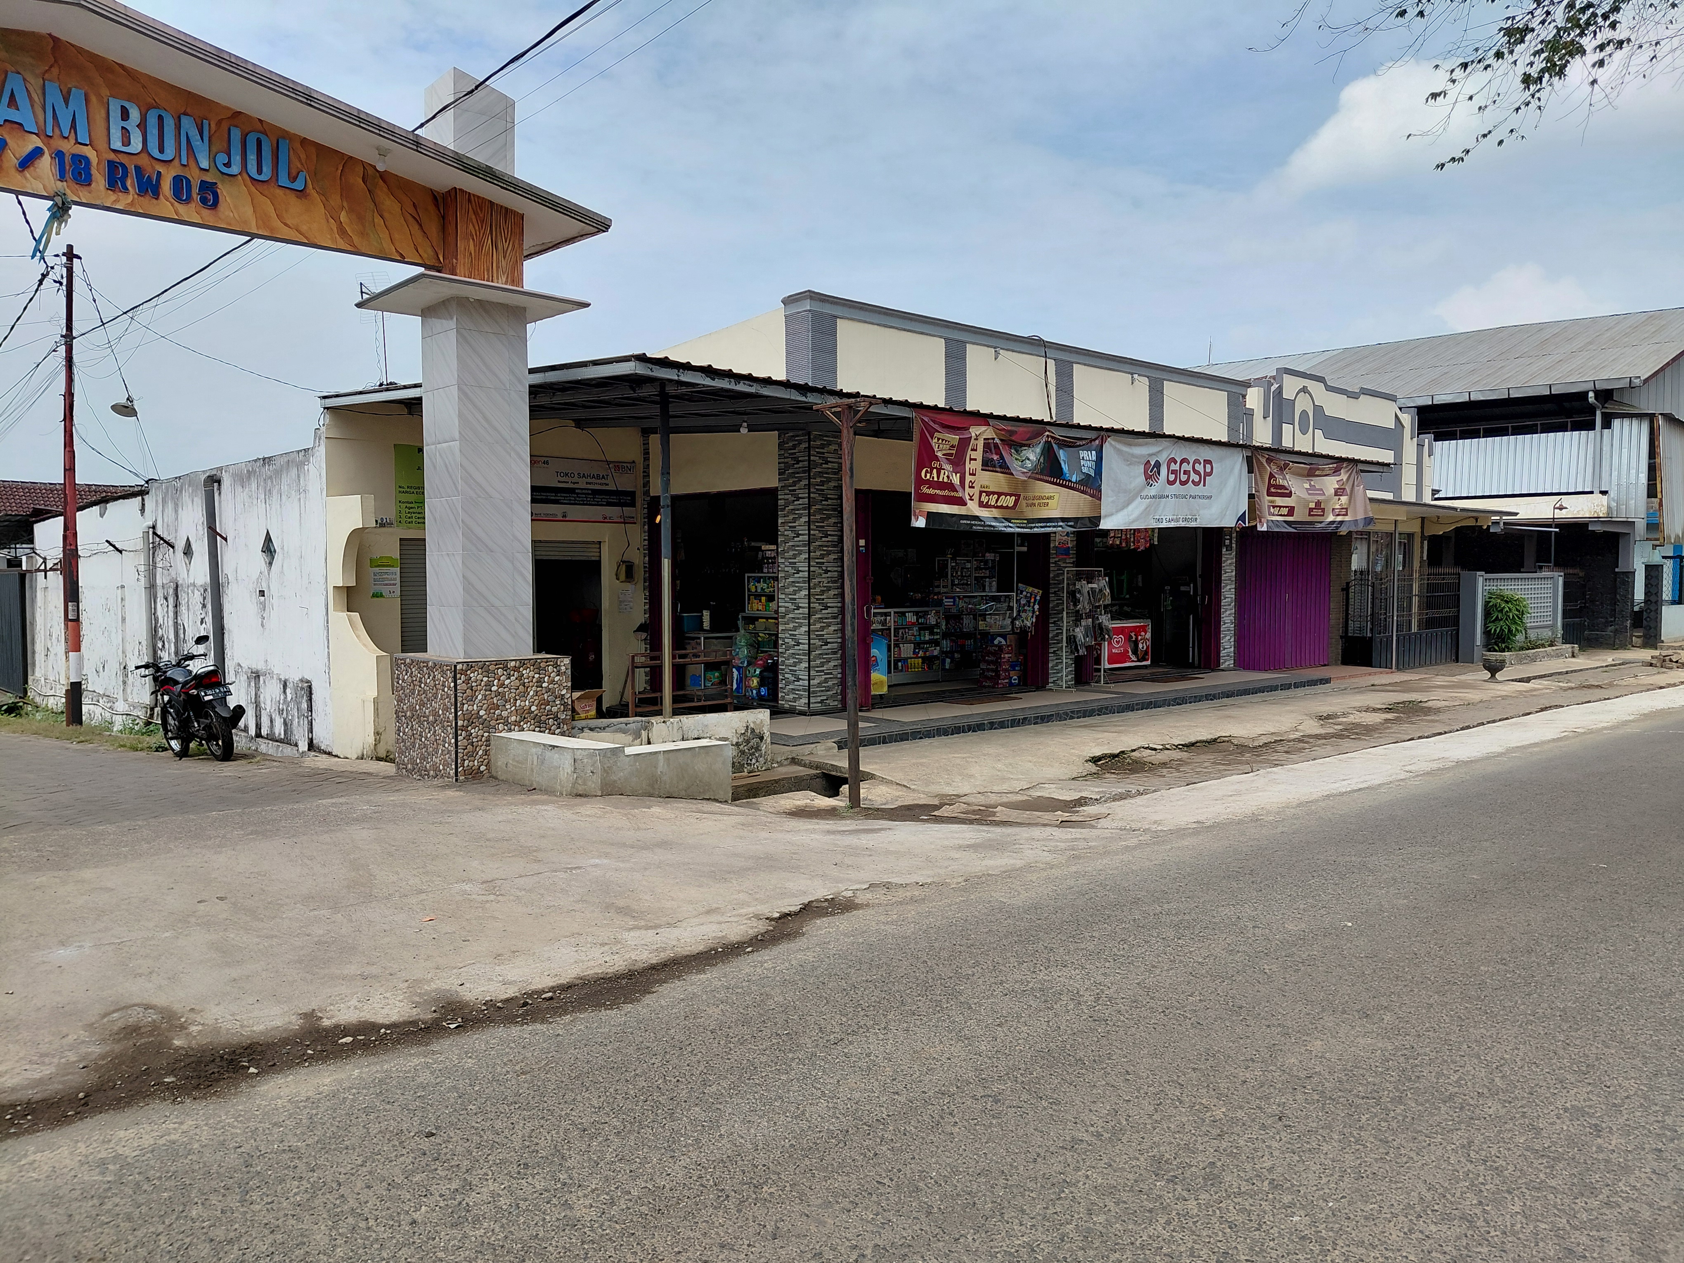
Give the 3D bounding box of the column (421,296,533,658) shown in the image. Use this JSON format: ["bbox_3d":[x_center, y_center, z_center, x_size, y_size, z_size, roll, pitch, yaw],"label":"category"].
[{"bbox_3d":[-2.837,-1.157,9.503,0.590,2.672,0.590,-3,4,-43],"label":"column"}]

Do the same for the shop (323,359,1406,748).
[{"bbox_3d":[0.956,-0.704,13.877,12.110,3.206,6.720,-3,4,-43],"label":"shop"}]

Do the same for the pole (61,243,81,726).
[{"bbox_3d":[-10.927,-2.058,17.274,0.190,6.814,0.190,-1,3,-43],"label":"pole"}]

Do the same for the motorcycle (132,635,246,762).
[{"bbox_3d":[-6.476,0.698,12.202,0.740,1.170,2.000,-3,4,-43],"label":"motorcycle"}]

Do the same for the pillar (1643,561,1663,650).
[{"bbox_3d":[15.595,-0.508,23.418,0.270,1.690,0.270,-3,4,-43],"label":"pillar"}]

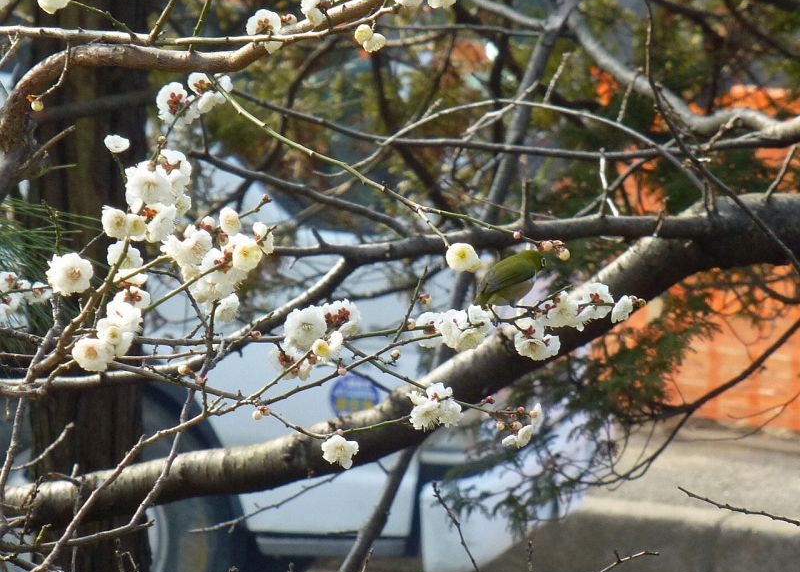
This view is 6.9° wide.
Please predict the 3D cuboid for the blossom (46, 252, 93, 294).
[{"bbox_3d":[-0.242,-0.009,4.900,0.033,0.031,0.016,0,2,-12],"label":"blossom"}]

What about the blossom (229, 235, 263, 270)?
[{"bbox_3d":[-0.102,-0.022,4.400,0.022,0.024,0.014,0,3,6],"label":"blossom"}]

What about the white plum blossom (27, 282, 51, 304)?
[{"bbox_3d":[-0.309,0.006,5.700,0.021,0.020,0.014,0,-12,0],"label":"white plum blossom"}]

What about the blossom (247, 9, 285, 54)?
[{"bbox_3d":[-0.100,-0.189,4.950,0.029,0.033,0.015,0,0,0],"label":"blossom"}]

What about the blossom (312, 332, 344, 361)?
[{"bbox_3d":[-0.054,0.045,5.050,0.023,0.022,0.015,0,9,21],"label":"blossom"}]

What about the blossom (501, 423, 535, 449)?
[{"bbox_3d":[0.078,0.099,4.400,0.024,0.017,0.012,-1,31,-35],"label":"blossom"}]

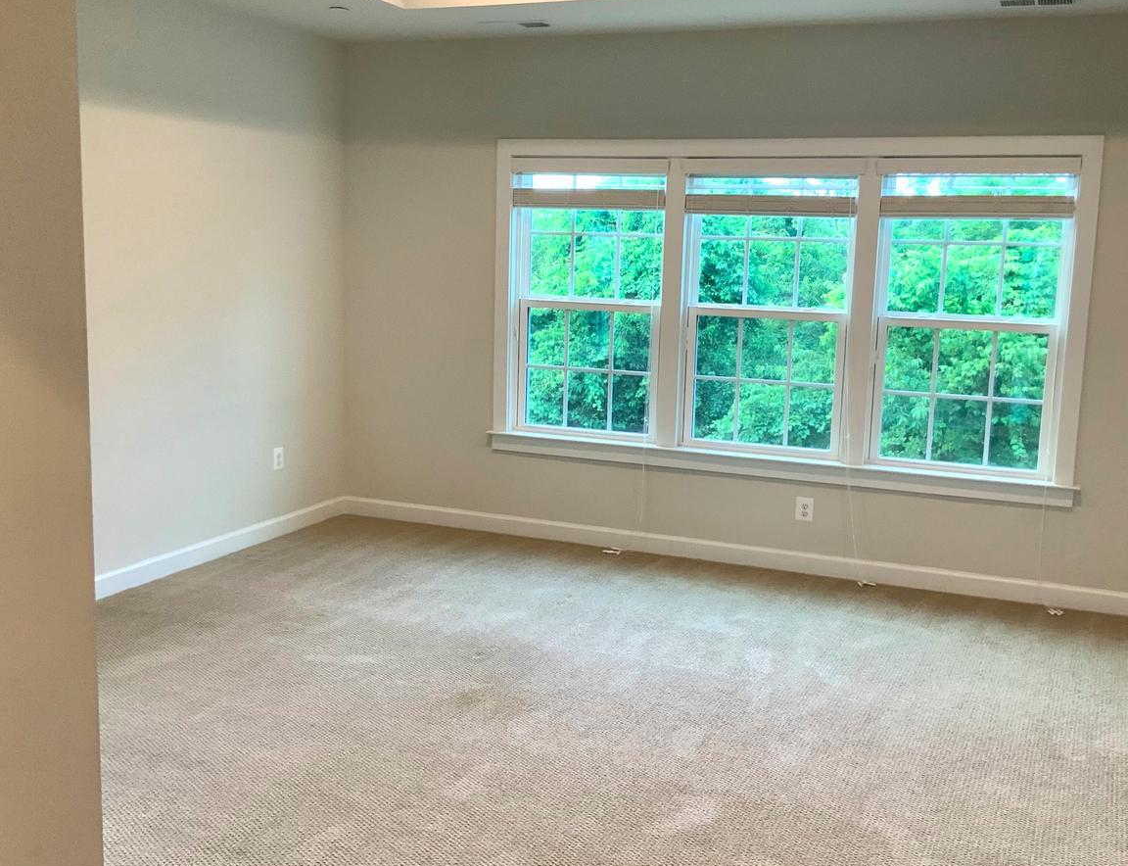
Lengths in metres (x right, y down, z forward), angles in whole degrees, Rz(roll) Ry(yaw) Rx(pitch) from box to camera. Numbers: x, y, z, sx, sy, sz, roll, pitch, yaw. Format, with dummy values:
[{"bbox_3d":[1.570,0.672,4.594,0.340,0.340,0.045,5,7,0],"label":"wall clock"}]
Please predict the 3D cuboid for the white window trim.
[{"bbox_3d":[1.015,-0.614,6.307,2.990,1.670,0.130,5,10,23],"label":"white window trim"}]

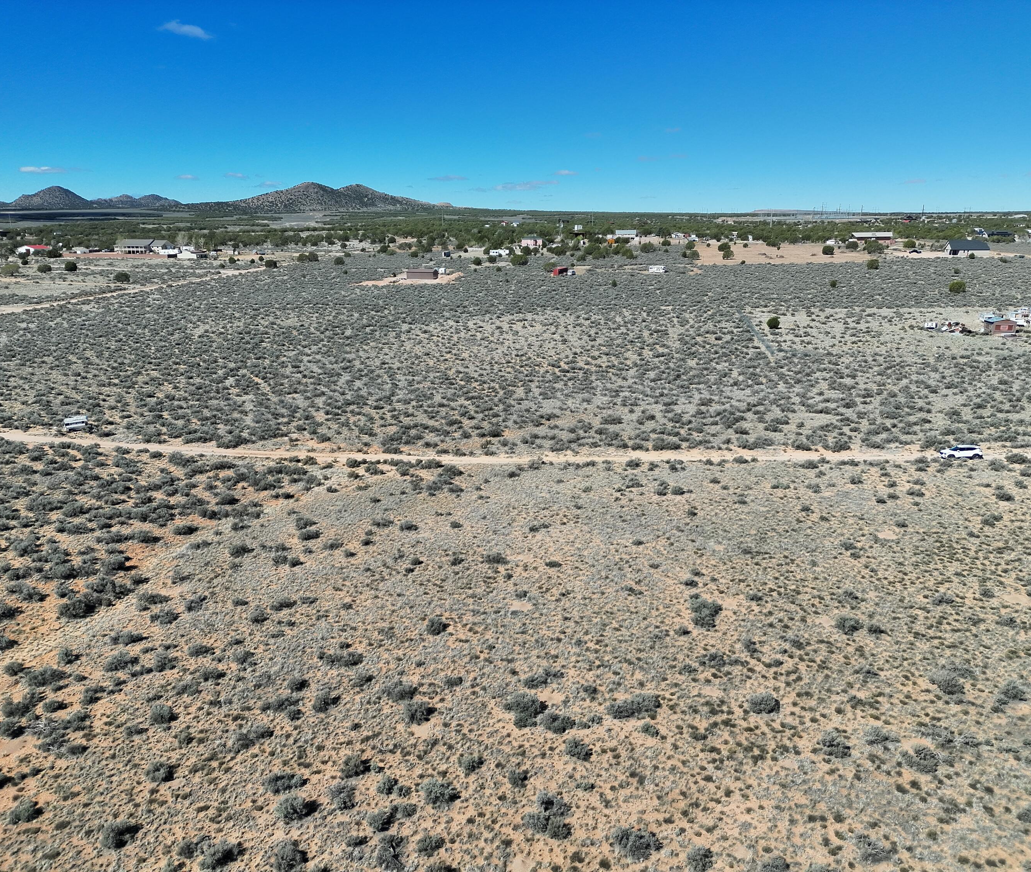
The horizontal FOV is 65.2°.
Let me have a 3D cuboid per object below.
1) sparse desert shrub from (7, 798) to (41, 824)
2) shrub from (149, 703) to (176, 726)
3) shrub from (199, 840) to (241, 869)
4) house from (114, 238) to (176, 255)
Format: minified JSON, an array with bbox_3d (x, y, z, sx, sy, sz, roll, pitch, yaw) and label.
[{"bbox_3d":[-24.026,18.149,39.336,1.310,0.800,1.100,-4,16,-14],"label":"sparse desert shrub"},{"bbox_3d":[-20.590,16.029,46.797,1.220,0.850,1.290,0,16,0],"label":"shrub"},{"bbox_3d":[-13.918,19.410,37.799,1.812,0.900,1.359,-7,17,-23],"label":"shrub"},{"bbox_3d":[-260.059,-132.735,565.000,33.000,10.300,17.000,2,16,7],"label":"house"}]

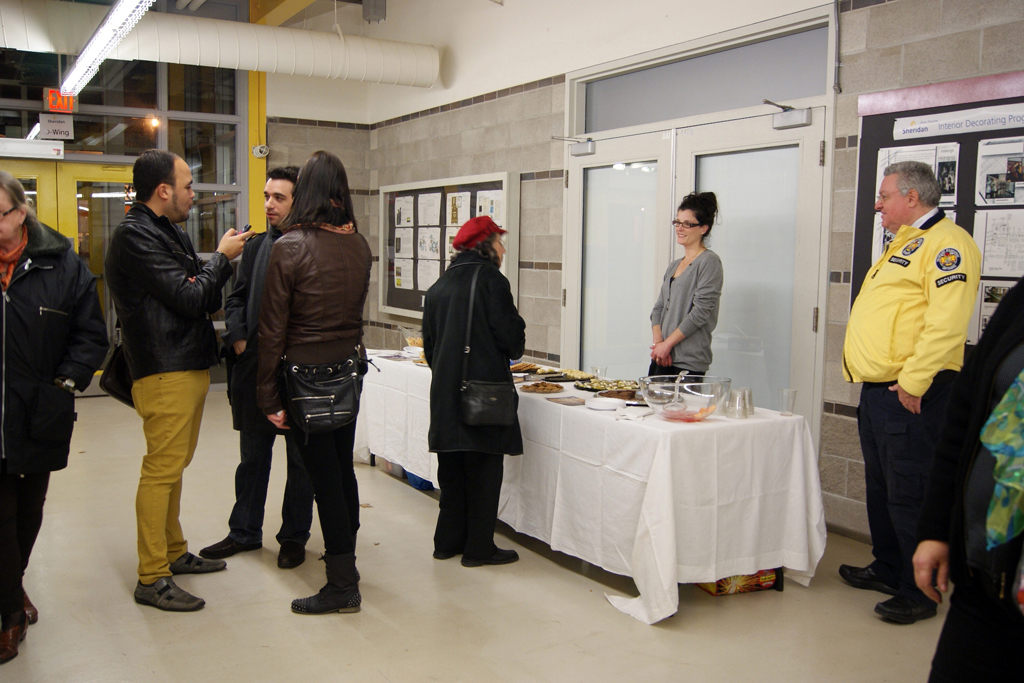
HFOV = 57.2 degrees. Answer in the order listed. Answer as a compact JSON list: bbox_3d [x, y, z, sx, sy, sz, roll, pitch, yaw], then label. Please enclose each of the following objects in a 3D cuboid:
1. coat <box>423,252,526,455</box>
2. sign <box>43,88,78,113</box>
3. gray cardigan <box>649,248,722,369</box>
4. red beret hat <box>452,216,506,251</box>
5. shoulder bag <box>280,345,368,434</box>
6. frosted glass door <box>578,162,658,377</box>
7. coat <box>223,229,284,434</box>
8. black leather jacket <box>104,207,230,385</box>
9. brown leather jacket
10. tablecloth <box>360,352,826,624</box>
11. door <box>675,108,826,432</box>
[{"bbox_3d":[-0.170,0.054,4.250,0.410,0.920,0.490,-4,7,-37],"label":"coat"},{"bbox_3d":[-3.896,-2.080,8.100,0.300,0.200,0.060,-3,7,-31],"label":"sign"},{"bbox_3d":[0.933,-0.166,5.020,0.300,0.660,0.440,-3,7,-35],"label":"gray cardigan"},{"bbox_3d":[-0.146,-0.486,4.220,0.250,0.155,0.220,-2,7,-28],"label":"red beret hat"},{"bbox_3d":[-0.707,0.185,3.540,0.330,0.330,0.160,0,6,-12],"label":"shoulder bag"},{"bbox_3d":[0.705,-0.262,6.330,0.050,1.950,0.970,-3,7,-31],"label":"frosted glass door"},{"bbox_3d":[-1.113,-0.055,4.290,0.500,0.970,0.340,4,7,30],"label":"coat"},{"bbox_3d":[-1.390,-0.199,3.820,0.490,0.710,0.480,1,6,-2],"label":"black leather jacket"},{"bbox_3d":[-0.776,-0.086,3.690,0.480,0.750,0.310,-2,7,-25],"label":"brown leather jacket"},{"bbox_3d":[0.131,0.554,5.117,0.860,0.755,3.140,-3,7,-31],"label":"tablecloth"},{"bbox_3d":[1.285,-0.169,5.360,0.050,2.160,1.160,-3,7,-31],"label":"door"}]

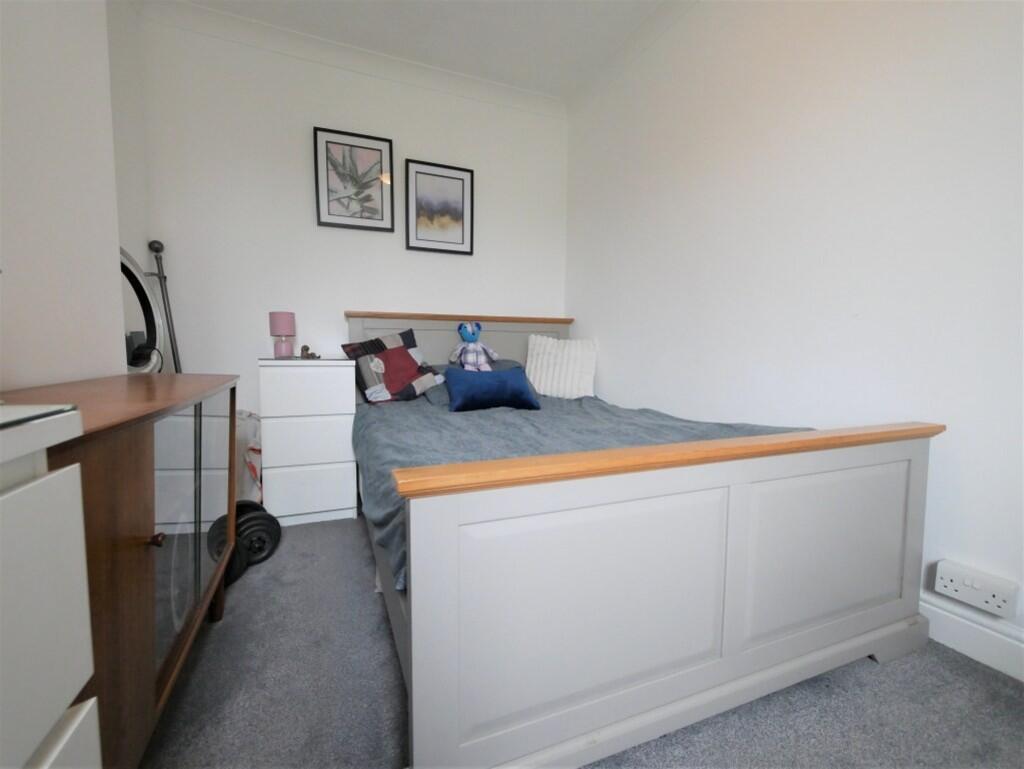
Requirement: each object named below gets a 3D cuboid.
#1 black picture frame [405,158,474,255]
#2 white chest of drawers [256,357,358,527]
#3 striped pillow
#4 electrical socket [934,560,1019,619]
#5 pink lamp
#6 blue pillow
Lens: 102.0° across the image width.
[{"bbox_3d":[-0.473,-1.159,2.747,0.442,0.565,0.020,-1,4,-22],"label":"black picture frame"},{"bbox_3d":[-1.043,0.270,2.233,0.413,0.795,0.480,-1,4,-17],"label":"white chest of drawers"},{"bbox_3d":[0.327,-0.111,2.714,0.430,0.410,0.140,0,-14,-2],"label":"striped pillow"},{"bbox_3d":[1.241,0.541,1.104,0.038,0.086,0.145,-1,4,-22],"label":"electrical socket"},{"bbox_3d":[-1.176,-0.254,2.126,0.120,0.240,0.120,-1,4,-22],"label":"pink lamp"},{"bbox_3d":[-0.106,0.024,2.197,0.450,0.285,0.135,-1,-38,-12],"label":"blue pillow"}]

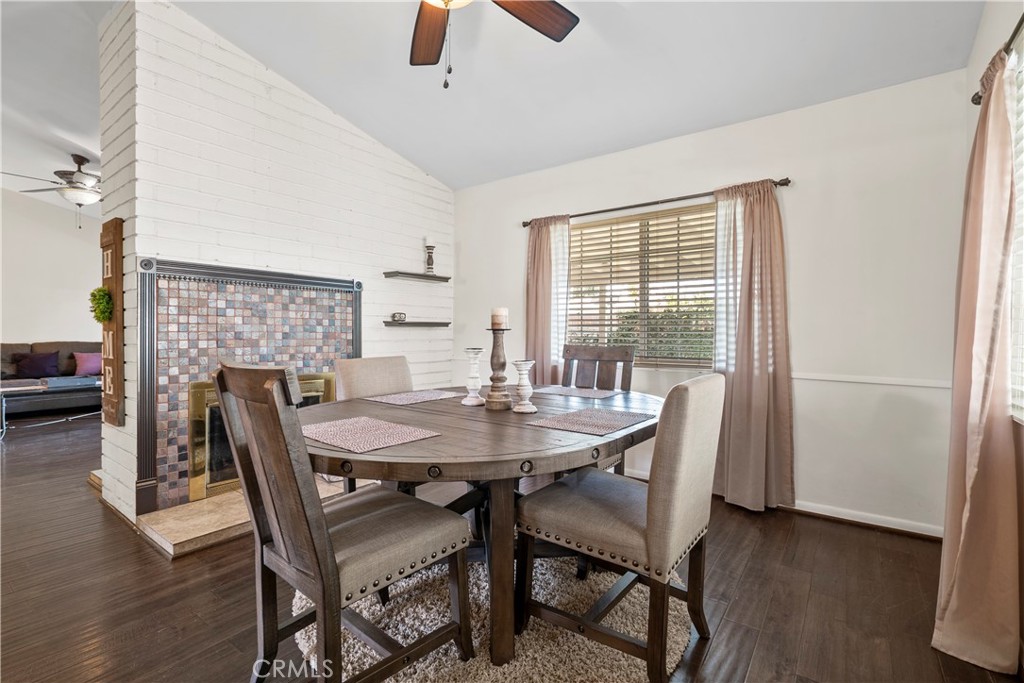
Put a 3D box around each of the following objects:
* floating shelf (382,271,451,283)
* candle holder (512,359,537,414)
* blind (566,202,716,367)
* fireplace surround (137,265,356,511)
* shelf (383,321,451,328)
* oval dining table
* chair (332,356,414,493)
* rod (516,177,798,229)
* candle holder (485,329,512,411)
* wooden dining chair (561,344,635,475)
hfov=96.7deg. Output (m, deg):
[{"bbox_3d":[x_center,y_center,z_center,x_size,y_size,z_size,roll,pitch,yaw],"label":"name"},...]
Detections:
[{"bbox_3d":[-0.802,-0.548,3.936,0.175,0.047,0.600,1,1,36],"label":"floating shelf"},{"bbox_3d":[0.048,0.173,1.761,0.097,0.197,0.097,1,1,0],"label":"candle holder"},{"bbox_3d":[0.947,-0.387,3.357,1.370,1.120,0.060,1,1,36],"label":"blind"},{"bbox_3d":[-1.585,0.241,2.999,0.070,1.395,1.390,1,1,36],"label":"fireplace surround"},{"bbox_3d":[-0.806,-0.146,3.942,0.175,0.047,0.600,1,1,36],"label":"shelf"},{"bbox_3d":[-0.075,0.648,1.863,1.225,0.765,1.720,1,1,36],"label":"oval dining table"},{"bbox_3d":[-0.511,0.561,2.237,0.600,0.935,0.500,1,1,36],"label":"chair"},{"bbox_3d":[0.882,-0.981,3.308,1.965,0.050,0.090,1,1,36],"label":"rod"},{"bbox_3d":[-0.051,0.111,1.826,0.113,0.316,0.113,1,1,0],"label":"candle holder"},{"bbox_3d":[0.347,0.533,2.538,0.470,1.000,0.610,1,1,36],"label":"wooden dining chair"}]

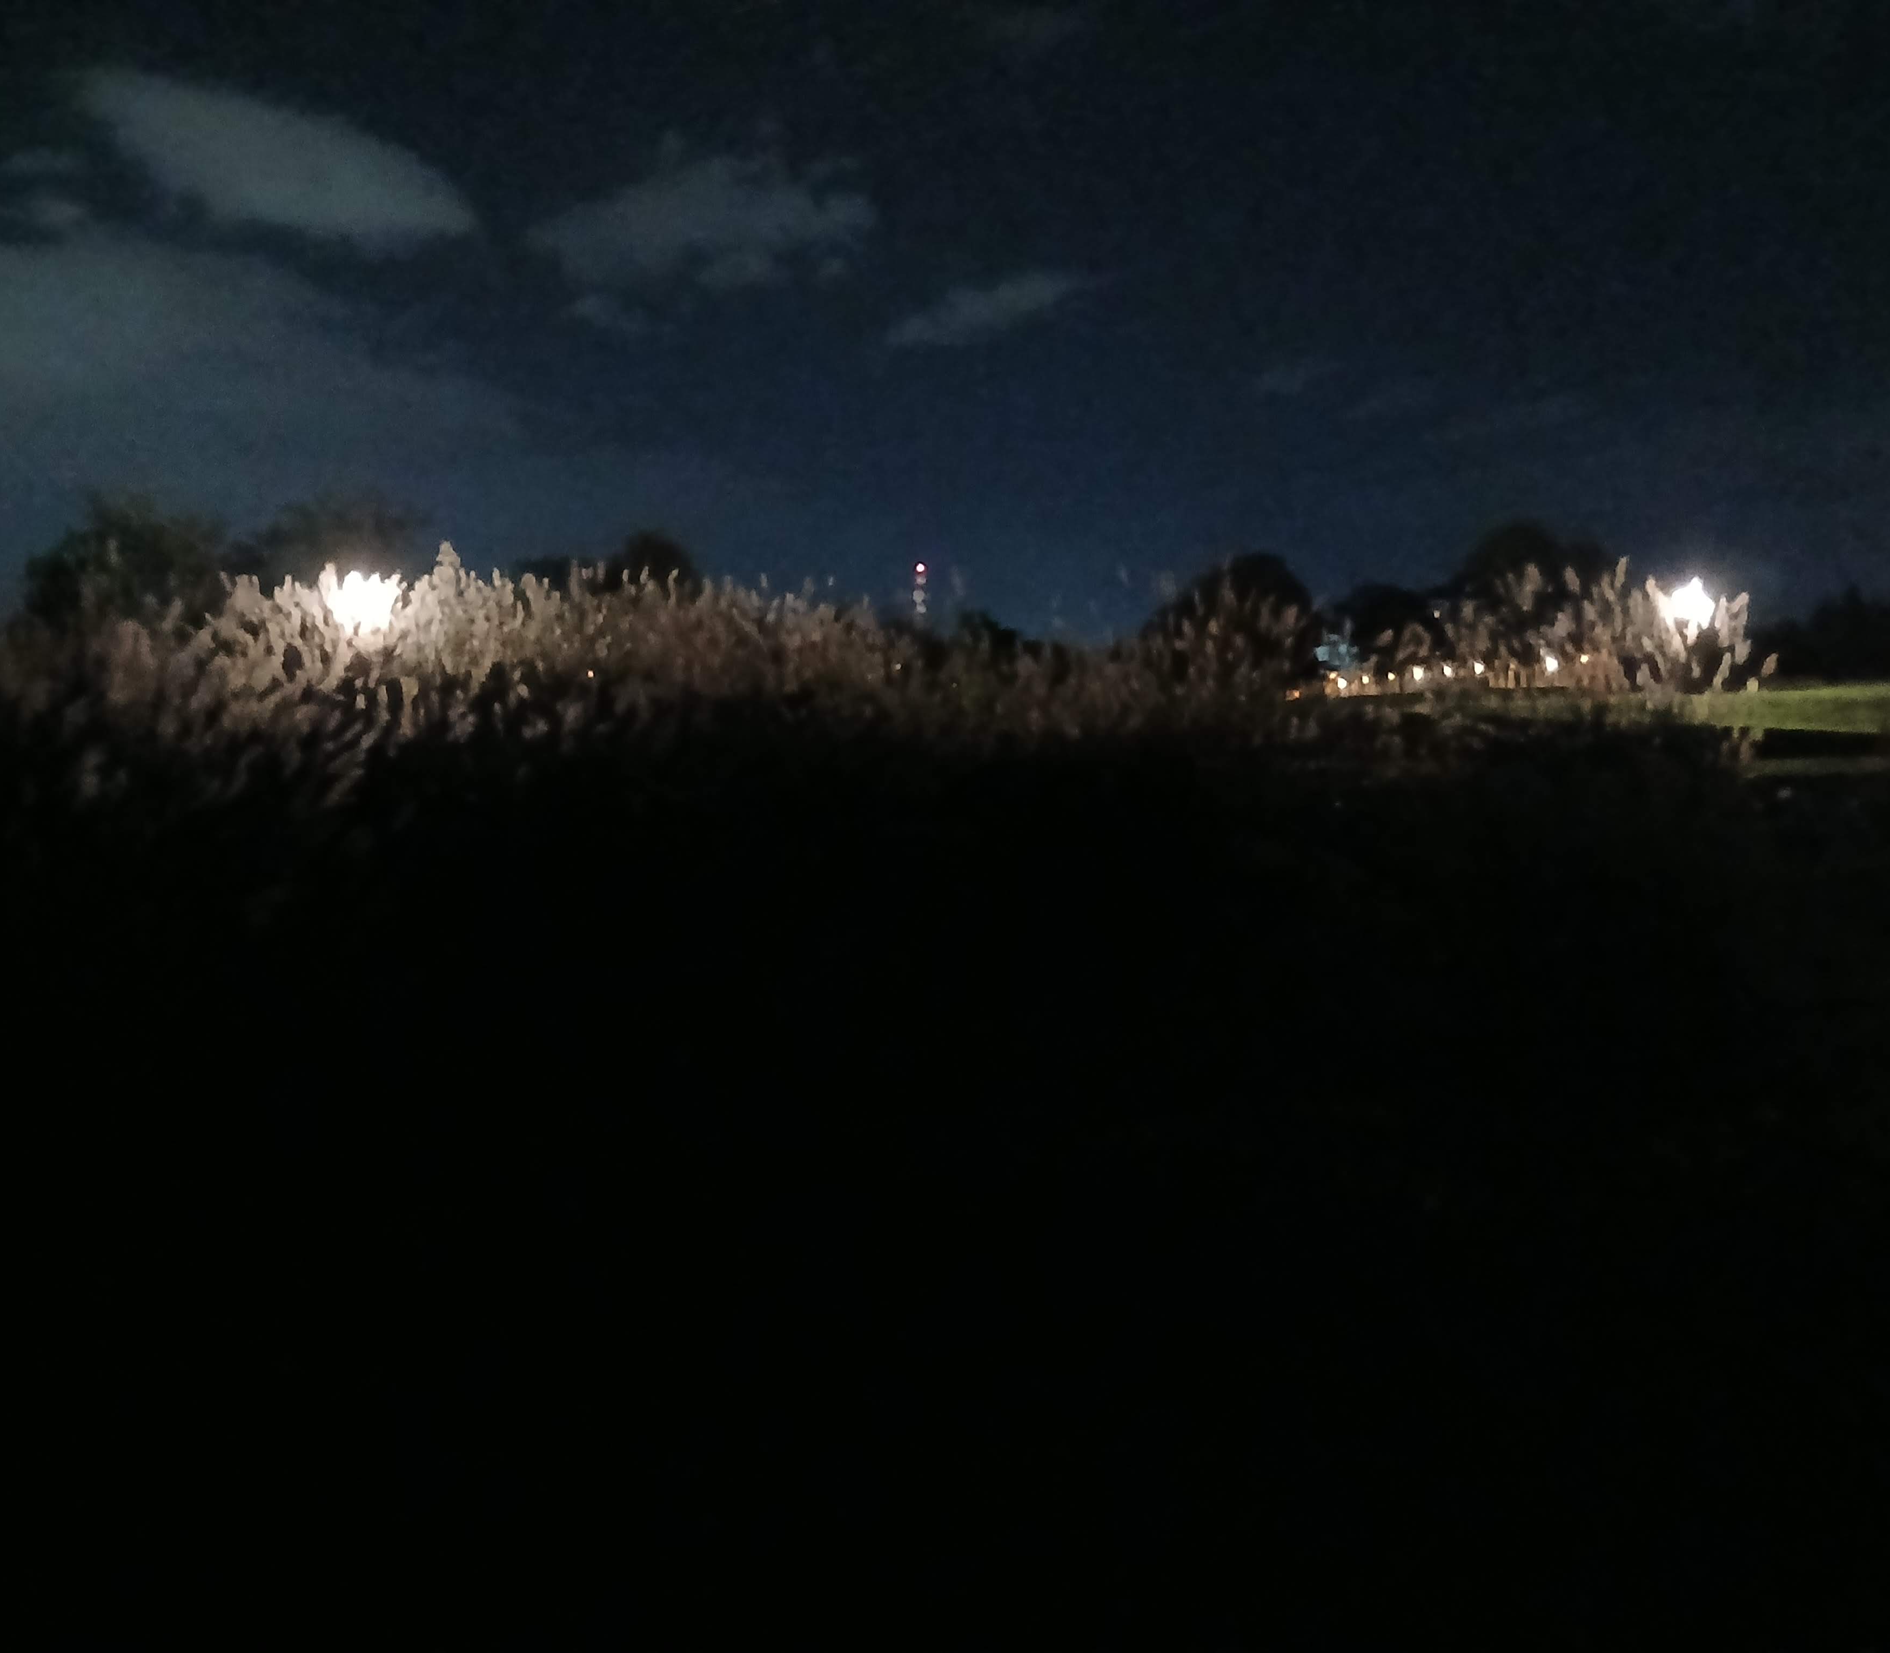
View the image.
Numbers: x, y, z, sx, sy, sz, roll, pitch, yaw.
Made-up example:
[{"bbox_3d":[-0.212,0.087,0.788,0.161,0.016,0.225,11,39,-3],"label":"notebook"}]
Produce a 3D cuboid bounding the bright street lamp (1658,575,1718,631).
[{"bbox_3d":[8.976,-2.684,20.000,0.650,0.650,0.650,2,5,24],"label":"bright street lamp"}]

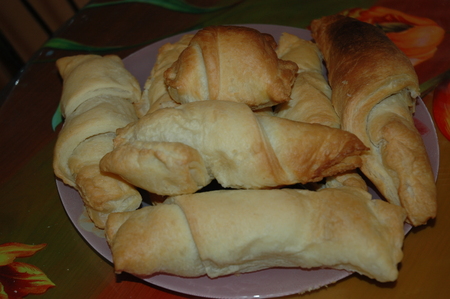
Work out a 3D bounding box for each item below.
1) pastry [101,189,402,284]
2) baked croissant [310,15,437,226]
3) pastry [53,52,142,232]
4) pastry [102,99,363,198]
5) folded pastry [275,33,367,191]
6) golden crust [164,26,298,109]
[{"bbox_3d":[0.016,0.046,0.479,0.164,0.042,0.056,0,45,5],"label":"pastry"},{"bbox_3d":[0.096,-0.026,0.550,0.053,0.047,0.174,-9,46,-6],"label":"baked croissant"},{"bbox_3d":[-0.082,-0.008,0.548,0.050,0.042,0.133,-10,46,-6],"label":"pastry"},{"bbox_3d":[0.004,0.000,0.494,0.150,0.044,0.056,0,45,5],"label":"pastry"},{"bbox_3d":[0.062,-0.025,0.560,0.045,0.038,0.138,-7,45,-2],"label":"folded pastry"},{"bbox_3d":[0.004,-0.050,0.542,0.082,0.043,0.054,-2,45,2],"label":"golden crust"}]

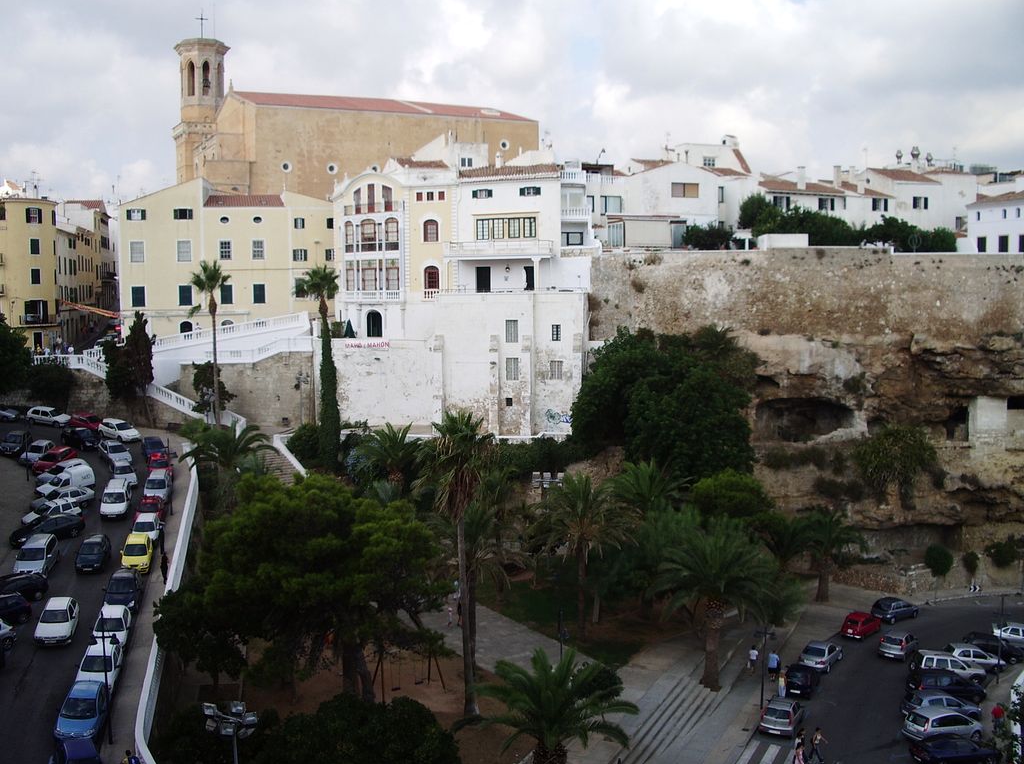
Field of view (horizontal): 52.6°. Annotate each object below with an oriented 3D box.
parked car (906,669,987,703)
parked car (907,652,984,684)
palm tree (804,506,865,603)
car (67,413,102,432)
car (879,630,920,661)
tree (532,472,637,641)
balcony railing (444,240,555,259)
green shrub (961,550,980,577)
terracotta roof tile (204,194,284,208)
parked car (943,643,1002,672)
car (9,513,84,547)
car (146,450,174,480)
[{"bbox_3d":[24.388,16.989,58.256,4.200,1.550,1.740,-1,5,-9],"label":"parked car"},{"bbox_3d":[26.934,17.648,64.042,4.350,1.740,1.780,1,4,-4],"label":"parked car"},{"bbox_3d":[23.415,12.550,75.670,4.600,7.300,4.600,-1,5,0],"label":"palm tree"},{"bbox_3d":[-40.470,3.740,97.370,3.950,1.400,1.670,6,8,21],"label":"car"},{"bbox_3d":[25.112,17.039,67.198,1.660,1.460,3.850,4,4,33],"label":"car"},{"bbox_3d":[4.435,10.837,64.516,6.600,10.700,6.400,-1,5,0],"label":"tree"},{"bbox_3d":[-1.121,-11.924,92.827,10.600,1.400,1.600,1,5,21],"label":"balcony railing"},{"bbox_3d":[38.158,15.187,86.106,1.600,2.100,1.600,-1,5,-5],"label":"green shrub"},{"bbox_3d":[-28.530,-19.230,110.000,8.400,1.500,3.200,-1,5,0],"label":"terracotta roof tile"},{"bbox_3d":[30.031,17.975,67.280,3.800,1.420,1.640,1,4,0],"label":"parked car"},{"bbox_3d":[-29.525,9.398,65.956,4.200,1.450,1.740,-3,10,-40],"label":"car"},{"bbox_3d":[-29.180,7.030,85.450,1.660,1.430,3.900,0,8,-20],"label":"car"}]

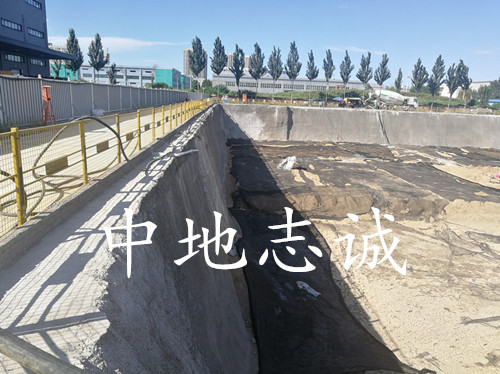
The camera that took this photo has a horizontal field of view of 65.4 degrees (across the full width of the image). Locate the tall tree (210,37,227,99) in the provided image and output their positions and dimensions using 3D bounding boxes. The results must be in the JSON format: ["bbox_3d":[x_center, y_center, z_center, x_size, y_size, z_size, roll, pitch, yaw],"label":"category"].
[{"bbox_3d":[-5.610,-21.010,70.680,3.100,11.690,3.100,2,13,0],"label":"tall tree"}]

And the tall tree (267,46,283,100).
[{"bbox_3d":[5.246,-24.105,83.429,3.430,11.330,3.430,3,13,3],"label":"tall tree"}]

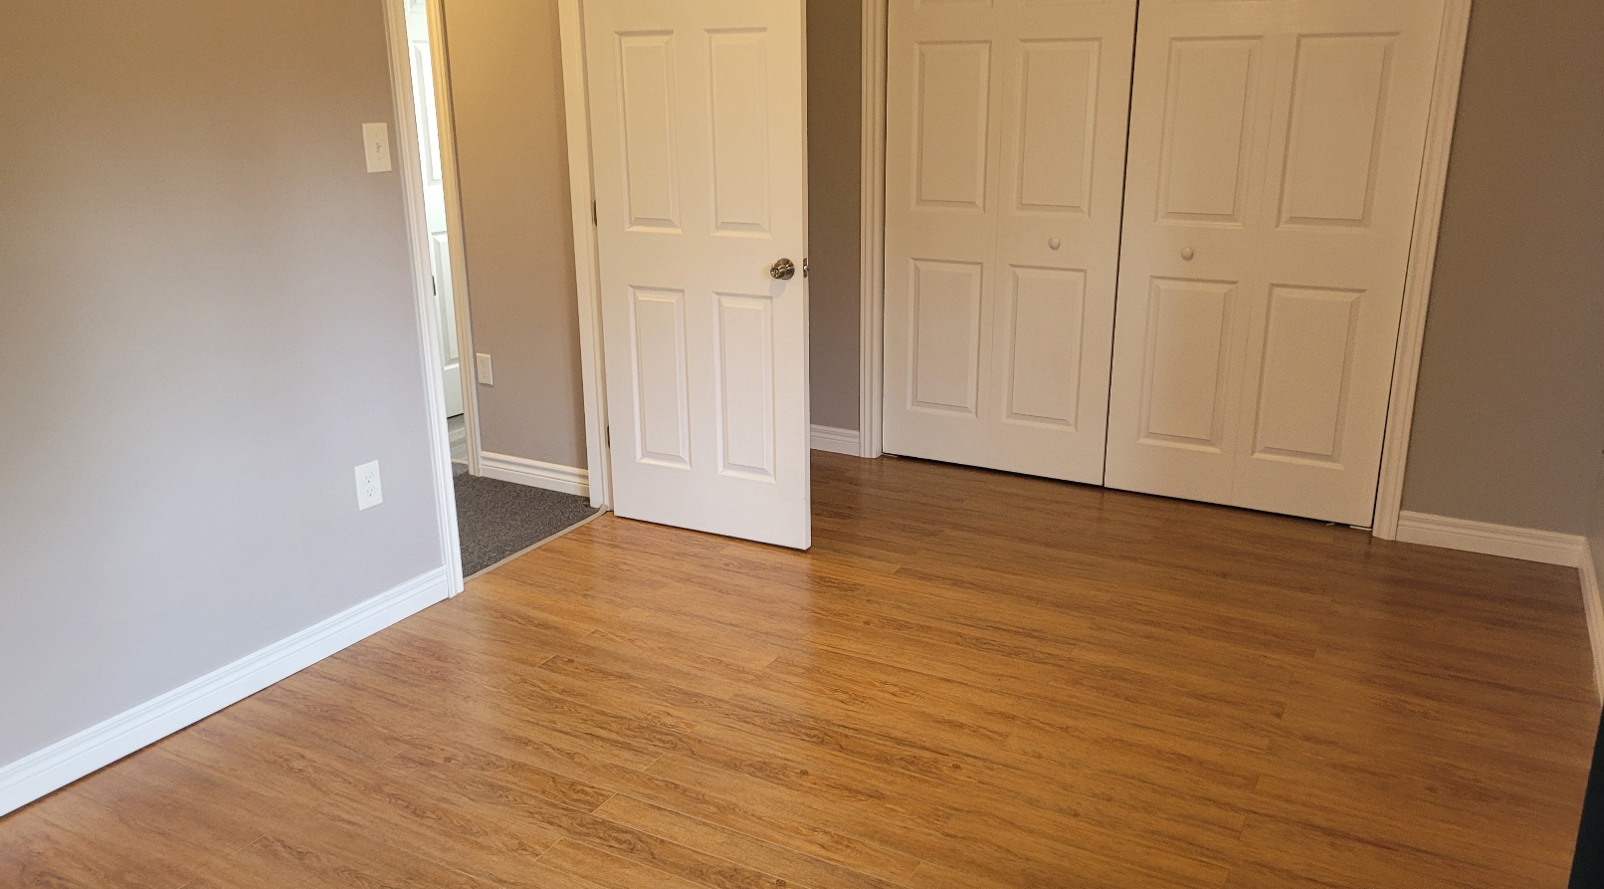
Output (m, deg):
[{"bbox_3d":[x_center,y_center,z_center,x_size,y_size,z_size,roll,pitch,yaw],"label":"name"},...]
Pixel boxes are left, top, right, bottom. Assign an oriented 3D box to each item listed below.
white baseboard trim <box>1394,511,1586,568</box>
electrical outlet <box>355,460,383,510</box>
[{"bbox_3d":[2.186,0.298,3.838,0.515,0.103,0.015,8,19,28],"label":"white baseboard trim"},{"bbox_3d":[-1.177,0.111,3.281,0.007,0.121,0.077,8,19,28],"label":"electrical outlet"}]

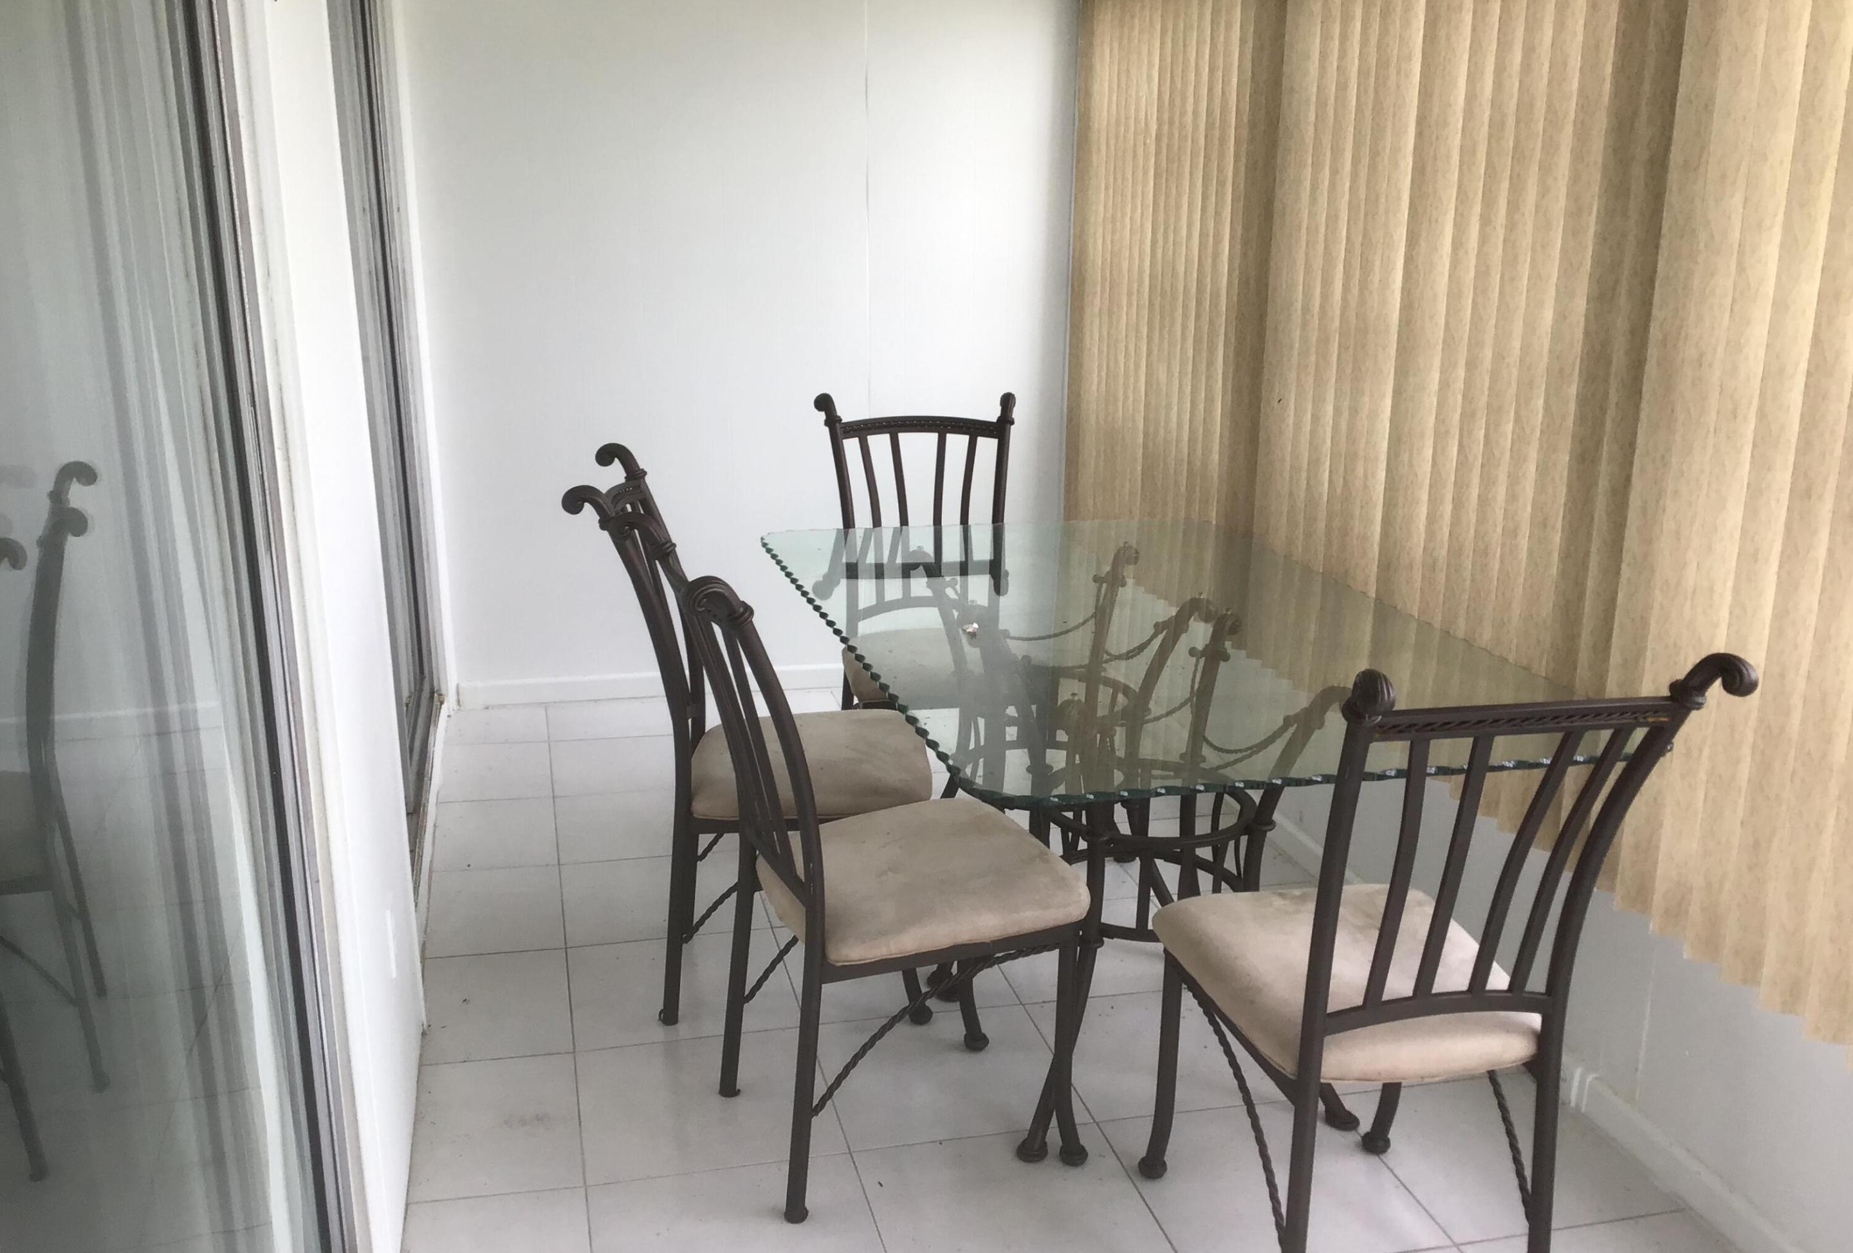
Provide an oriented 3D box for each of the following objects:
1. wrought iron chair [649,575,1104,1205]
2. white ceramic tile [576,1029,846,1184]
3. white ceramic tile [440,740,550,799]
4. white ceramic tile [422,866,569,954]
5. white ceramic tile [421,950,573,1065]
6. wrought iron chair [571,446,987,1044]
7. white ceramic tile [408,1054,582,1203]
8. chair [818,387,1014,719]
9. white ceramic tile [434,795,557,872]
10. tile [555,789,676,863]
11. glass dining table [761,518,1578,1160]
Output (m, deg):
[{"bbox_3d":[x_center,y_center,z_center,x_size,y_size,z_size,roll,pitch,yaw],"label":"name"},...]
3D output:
[{"bbox_3d":[-0.108,0.338,2.537,0.636,0.989,0.475,-5,17,-22],"label":"wrought iron chair"},{"bbox_3d":[-0.366,0.791,2.757,0.405,0.011,0.405,-3,16,-14],"label":"white ceramic tile"},{"bbox_3d":[-1.091,0.378,4.201,0.279,0.011,0.405,-3,16,-14],"label":"white ceramic tile"},{"bbox_3d":[-0.892,0.593,3.439,0.270,0.011,0.405,-3,16,-14],"label":"white ceramic tile"},{"bbox_3d":[-0.791,0.700,3.059,0.262,0.011,0.405,-3,16,-14],"label":"white ceramic tile"},{"bbox_3d":[-0.308,0.193,3.049,0.636,0.989,0.475,0,16,-3],"label":"wrought iron chair"},{"bbox_3d":[-0.693,0.807,2.678,0.262,0.011,0.405,-3,16,-14],"label":"white ceramic tile"},{"bbox_3d":[0.016,0.010,3.728,0.475,0.989,0.636,-1,16,-9],"label":"chair"},{"bbox_3d":[-0.992,0.485,3.820,0.274,0.011,0.405,-3,16,-14],"label":"white ceramic tile"},{"bbox_3d":[-0.659,0.469,3.901,0.405,0.011,0.405,-3,16,-14],"label":"tile"},{"bbox_3d":[0.340,0.346,2.991,1.024,0.747,1.595,-3,16,-16],"label":"glass dining table"}]

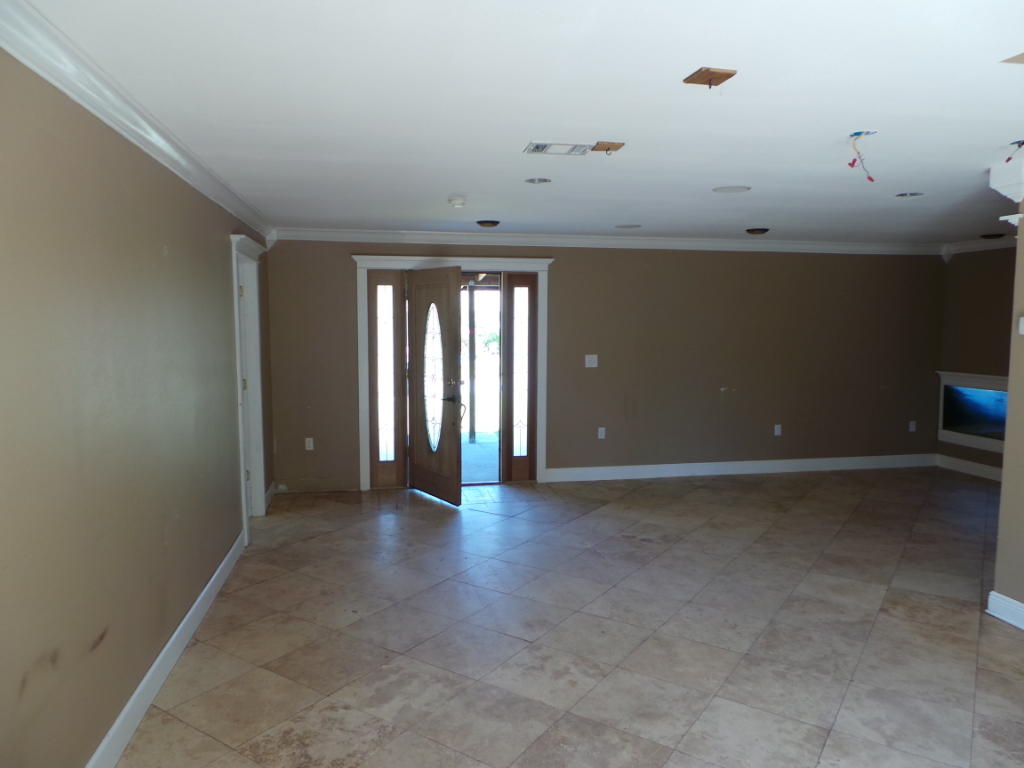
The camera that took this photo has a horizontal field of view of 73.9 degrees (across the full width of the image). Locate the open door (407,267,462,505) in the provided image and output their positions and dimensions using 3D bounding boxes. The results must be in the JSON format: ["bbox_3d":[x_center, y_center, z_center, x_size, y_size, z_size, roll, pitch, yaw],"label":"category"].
[{"bbox_3d":[-0.690,0.008,6.129,0.050,2.045,0.860,-4,7,-37],"label":"open door"}]

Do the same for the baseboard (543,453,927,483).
[{"bbox_3d":[2.543,0.883,7.217,4.510,0.143,0.020,-1,5,-11],"label":"baseboard"}]

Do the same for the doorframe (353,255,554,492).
[{"bbox_3d":[-0.536,-0.093,6.538,1.880,2.190,0.140,-1,5,-11],"label":"doorframe"}]

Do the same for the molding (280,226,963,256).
[{"bbox_3d":[1.337,-1.385,6.726,7.020,0.098,0.095,-1,5,-11],"label":"molding"}]

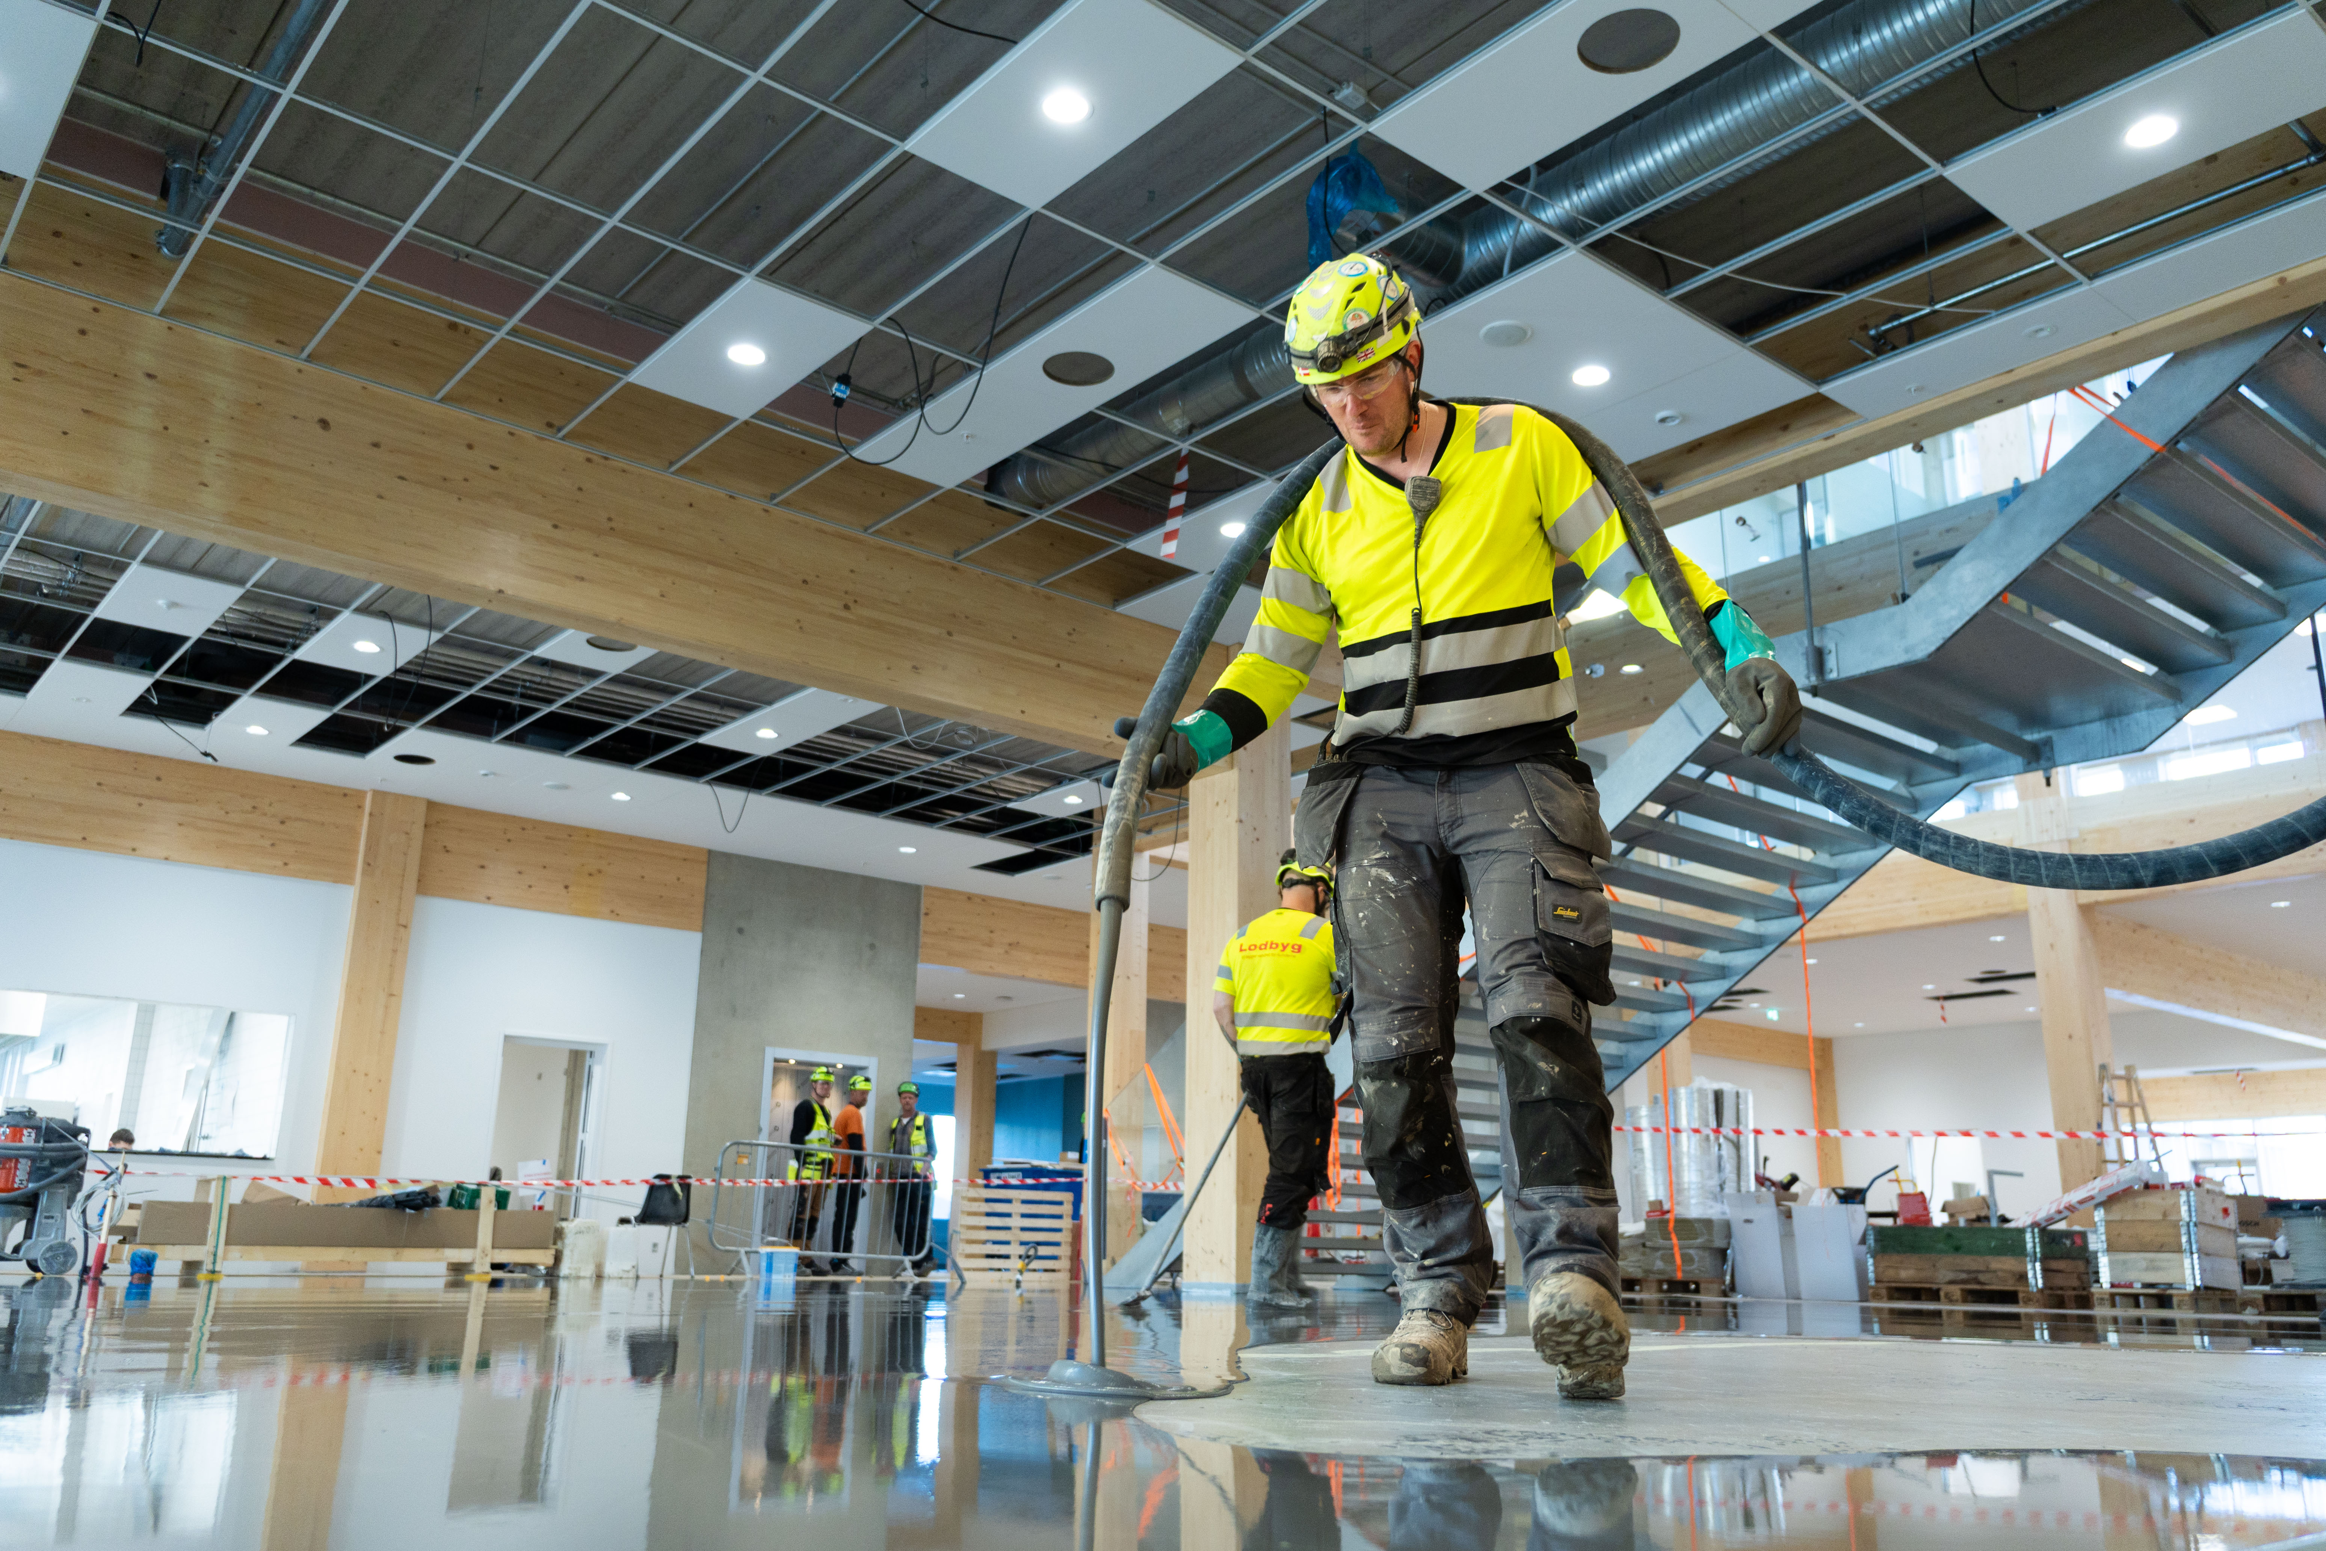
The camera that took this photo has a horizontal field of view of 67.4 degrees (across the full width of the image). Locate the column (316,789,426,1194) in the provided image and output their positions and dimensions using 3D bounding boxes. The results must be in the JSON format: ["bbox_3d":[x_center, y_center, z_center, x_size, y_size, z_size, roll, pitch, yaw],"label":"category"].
[{"bbox_3d":[-7.001,2.187,15.241,0.490,4.080,0.430,13,-20,-38],"label":"column"}]

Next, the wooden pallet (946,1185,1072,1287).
[{"bbox_3d":[-1.329,3.967,15.237,1.200,0.800,0.140,13,-20,-38],"label":"wooden pallet"}]

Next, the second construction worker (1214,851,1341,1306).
[{"bbox_3d":[0.500,1.226,7.217,0.570,1.840,0.420,-7,-17,27],"label":"second construction worker"}]

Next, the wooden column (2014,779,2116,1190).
[{"bbox_3d":[9.546,2.615,18.245,0.480,5.300,0.480,13,-20,-38],"label":"wooden column"}]

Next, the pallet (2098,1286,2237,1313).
[{"bbox_3d":[6.079,3.178,10.546,0.800,0.144,0.600,13,-20,-38],"label":"pallet"}]

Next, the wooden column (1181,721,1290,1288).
[{"bbox_3d":[0.498,1.302,11.206,0.478,3.850,0.480,13,-20,-38],"label":"wooden column"}]

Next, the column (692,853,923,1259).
[{"bbox_3d":[-3.848,3.016,18.091,2.520,4.080,0.600,13,-20,-38],"label":"column"}]

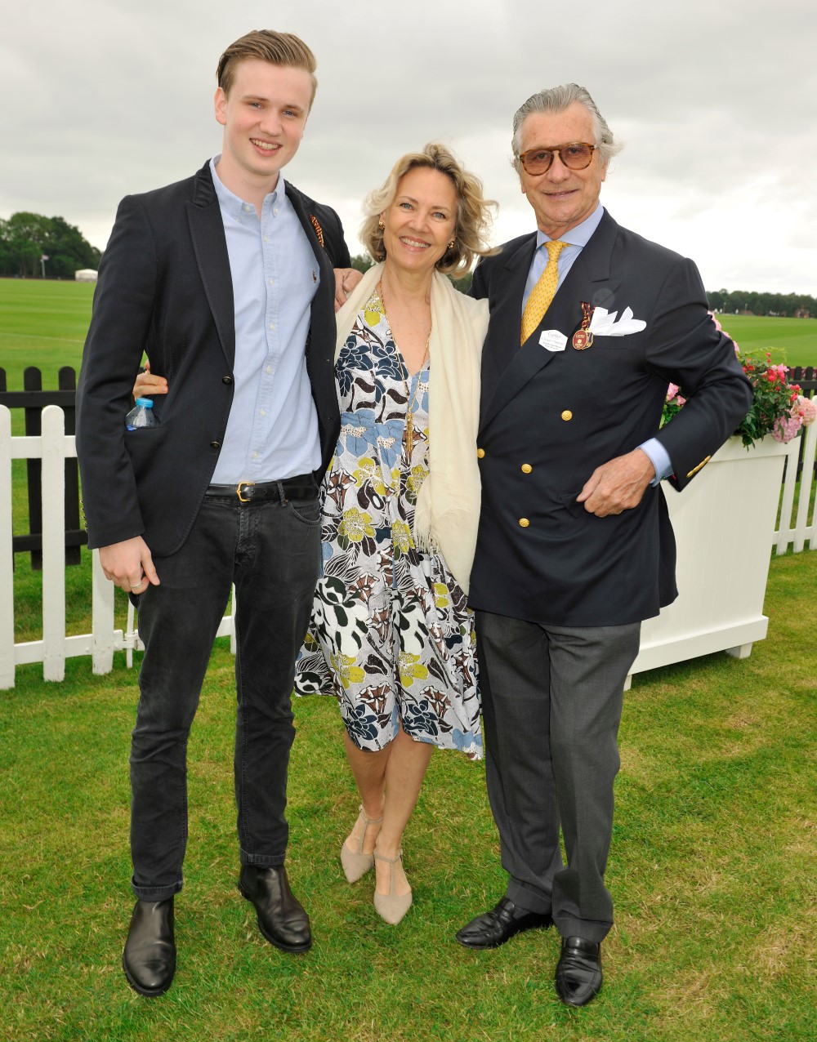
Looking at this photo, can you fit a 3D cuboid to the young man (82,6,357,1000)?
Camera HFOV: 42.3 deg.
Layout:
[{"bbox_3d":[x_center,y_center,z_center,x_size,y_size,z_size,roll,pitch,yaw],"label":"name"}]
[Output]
[{"bbox_3d":[-0.371,0.004,2.164,0.630,1.880,0.440,-2,13,-21],"label":"young man"}]

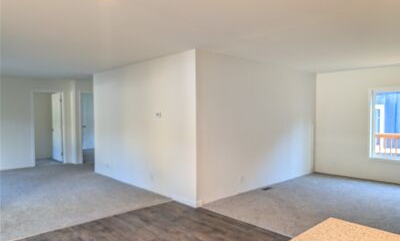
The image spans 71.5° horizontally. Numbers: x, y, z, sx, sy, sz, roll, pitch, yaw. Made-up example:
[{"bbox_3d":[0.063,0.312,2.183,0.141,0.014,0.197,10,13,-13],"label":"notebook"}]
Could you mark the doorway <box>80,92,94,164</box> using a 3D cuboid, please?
[{"bbox_3d":[-3.170,0.220,8.330,0.820,2.070,0.130,-2,2,-43],"label":"doorway"}]

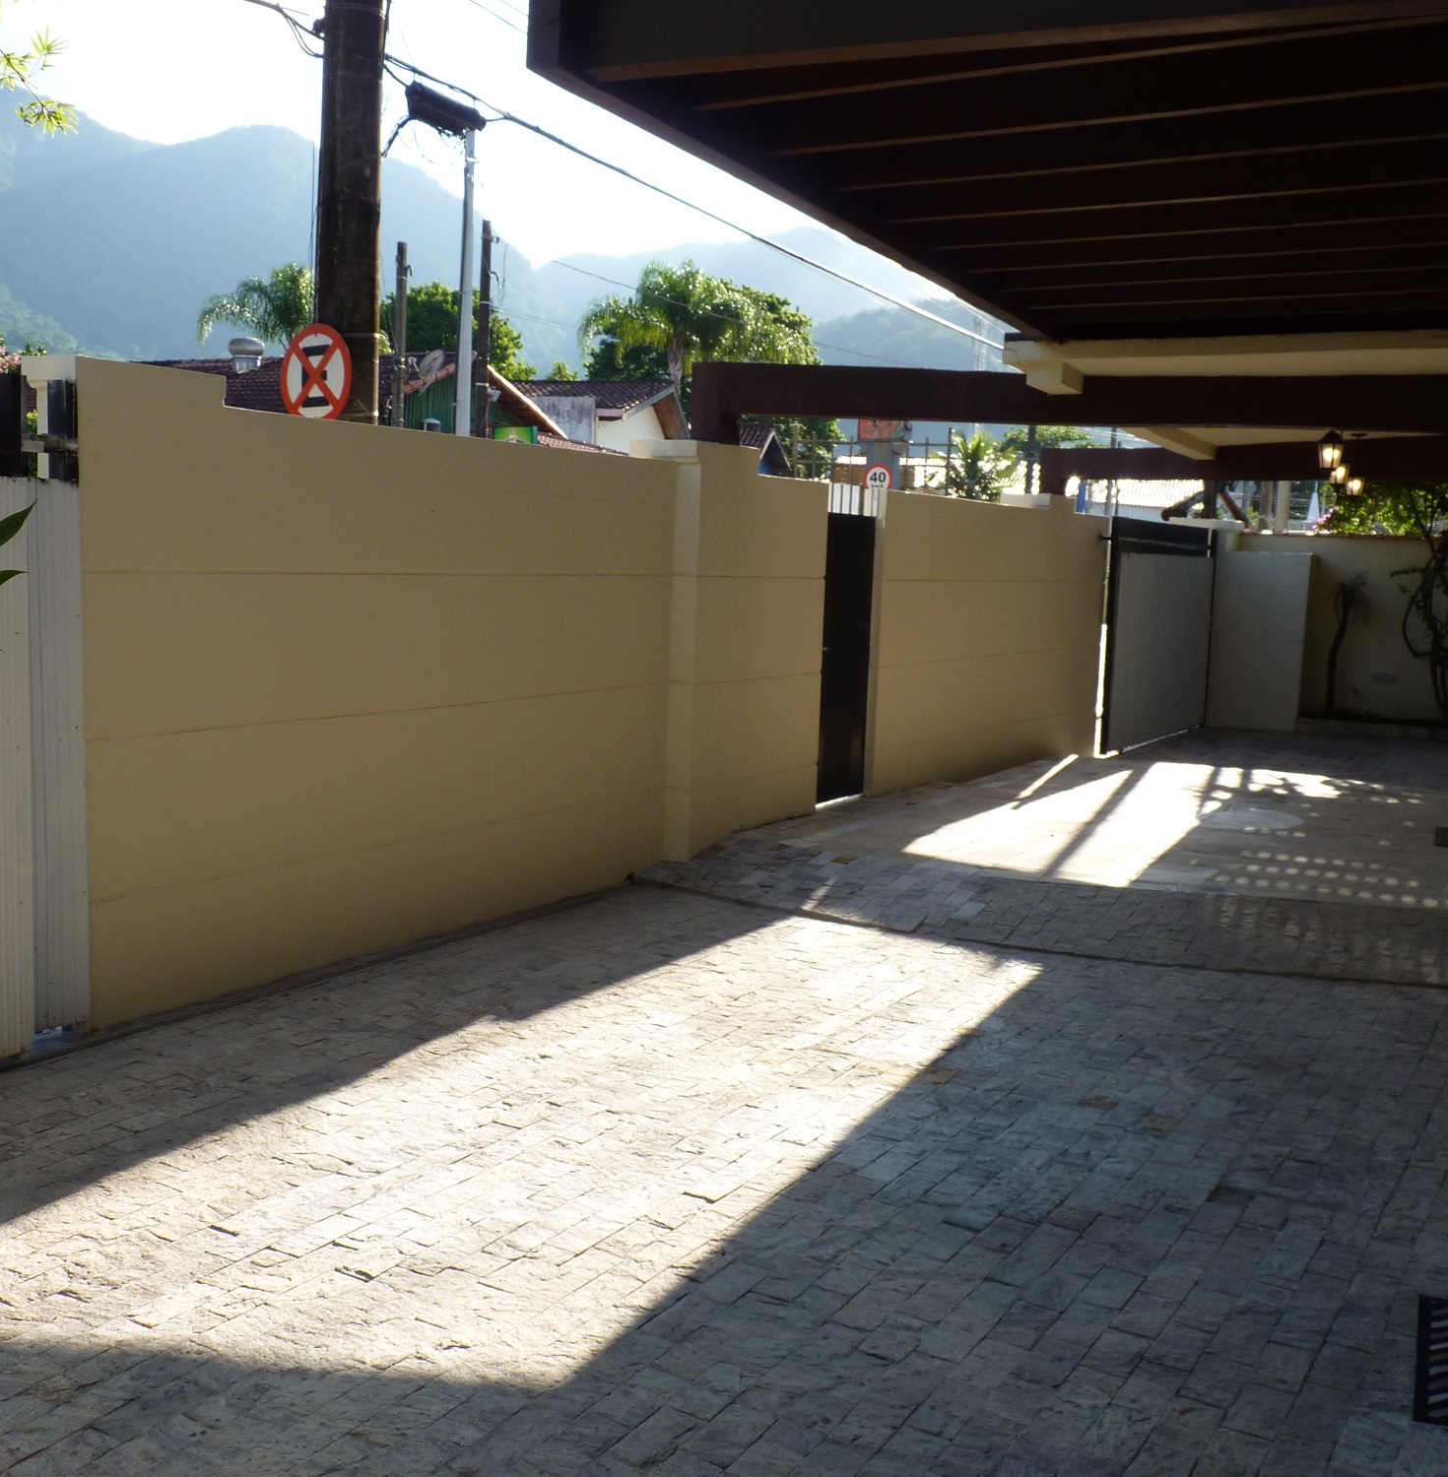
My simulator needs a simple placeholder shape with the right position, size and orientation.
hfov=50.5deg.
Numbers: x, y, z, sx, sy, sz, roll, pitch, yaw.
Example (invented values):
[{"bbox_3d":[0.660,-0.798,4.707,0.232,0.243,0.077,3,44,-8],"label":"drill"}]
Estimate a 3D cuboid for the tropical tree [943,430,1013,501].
[{"bbox_3d":[4.865,-3.920,29.346,1.650,3.880,1.650,3,7,9],"label":"tropical tree"}]

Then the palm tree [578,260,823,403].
[{"bbox_3d":[-0.692,-7.126,36.391,5.700,8.120,5.400,2,7,-1],"label":"palm tree"}]

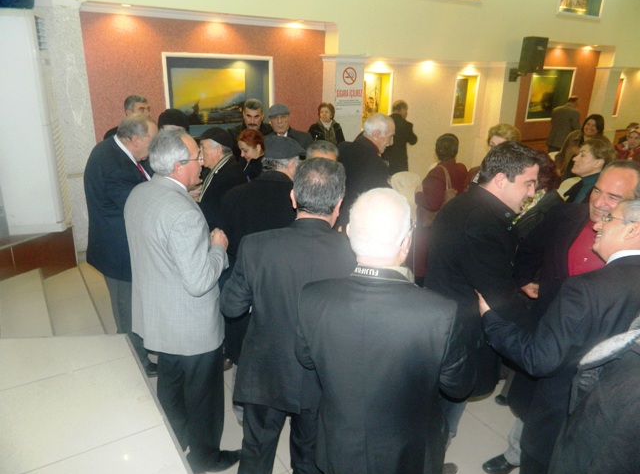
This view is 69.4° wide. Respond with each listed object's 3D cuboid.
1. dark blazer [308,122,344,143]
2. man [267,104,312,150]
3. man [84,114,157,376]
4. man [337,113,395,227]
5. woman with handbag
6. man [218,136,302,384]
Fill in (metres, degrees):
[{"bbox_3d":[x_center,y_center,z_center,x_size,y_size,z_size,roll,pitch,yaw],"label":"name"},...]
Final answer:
[{"bbox_3d":[0.061,-0.960,5.327,0.460,0.674,0.300,3,19,6],"label":"dark blazer"},{"bbox_3d":[-0.309,-0.279,4.074,0.520,1.726,0.340,0,19,-5],"label":"man"},{"bbox_3d":[-1.192,0.099,2.933,0.460,1.699,0.540,-4,19,-14],"label":"man"},{"bbox_3d":[0.304,0.014,3.271,0.380,1.706,0.500,-4,19,-16],"label":"man"},{"bbox_3d":[0.906,-0.032,3.696,0.480,1.547,0.360,-10,21,-30],"label":"woman with handbag"},{"bbox_3d":[-0.382,0.184,2.889,0.420,1.598,0.550,-14,24,-38],"label":"man"}]

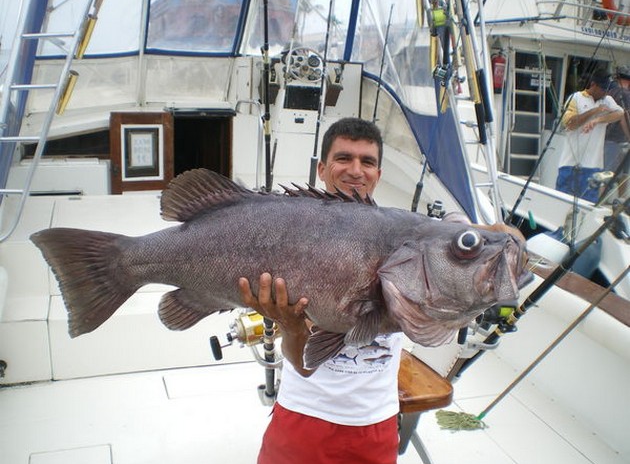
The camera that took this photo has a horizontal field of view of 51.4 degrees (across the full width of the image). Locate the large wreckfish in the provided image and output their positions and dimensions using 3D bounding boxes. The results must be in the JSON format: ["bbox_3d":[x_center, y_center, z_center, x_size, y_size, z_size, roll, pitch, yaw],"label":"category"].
[{"bbox_3d":[-0.095,0.065,1.300,1.030,0.400,0.220,0,-2,15],"label":"large wreckfish"}]

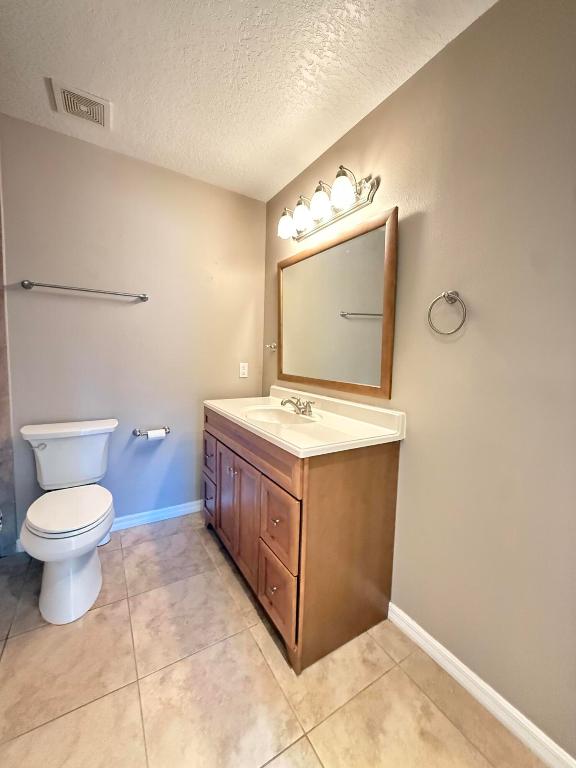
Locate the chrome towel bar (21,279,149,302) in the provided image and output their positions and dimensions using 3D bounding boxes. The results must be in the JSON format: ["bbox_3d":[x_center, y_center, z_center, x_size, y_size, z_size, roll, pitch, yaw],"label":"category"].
[{"bbox_3d":[-1.213,-0.561,1.904,0.650,0.055,0.077,-1,6,-31],"label":"chrome towel bar"}]

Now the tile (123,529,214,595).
[{"bbox_3d":[-0.730,1.065,1.884,0.459,0.010,0.459,-1,6,-31],"label":"tile"}]

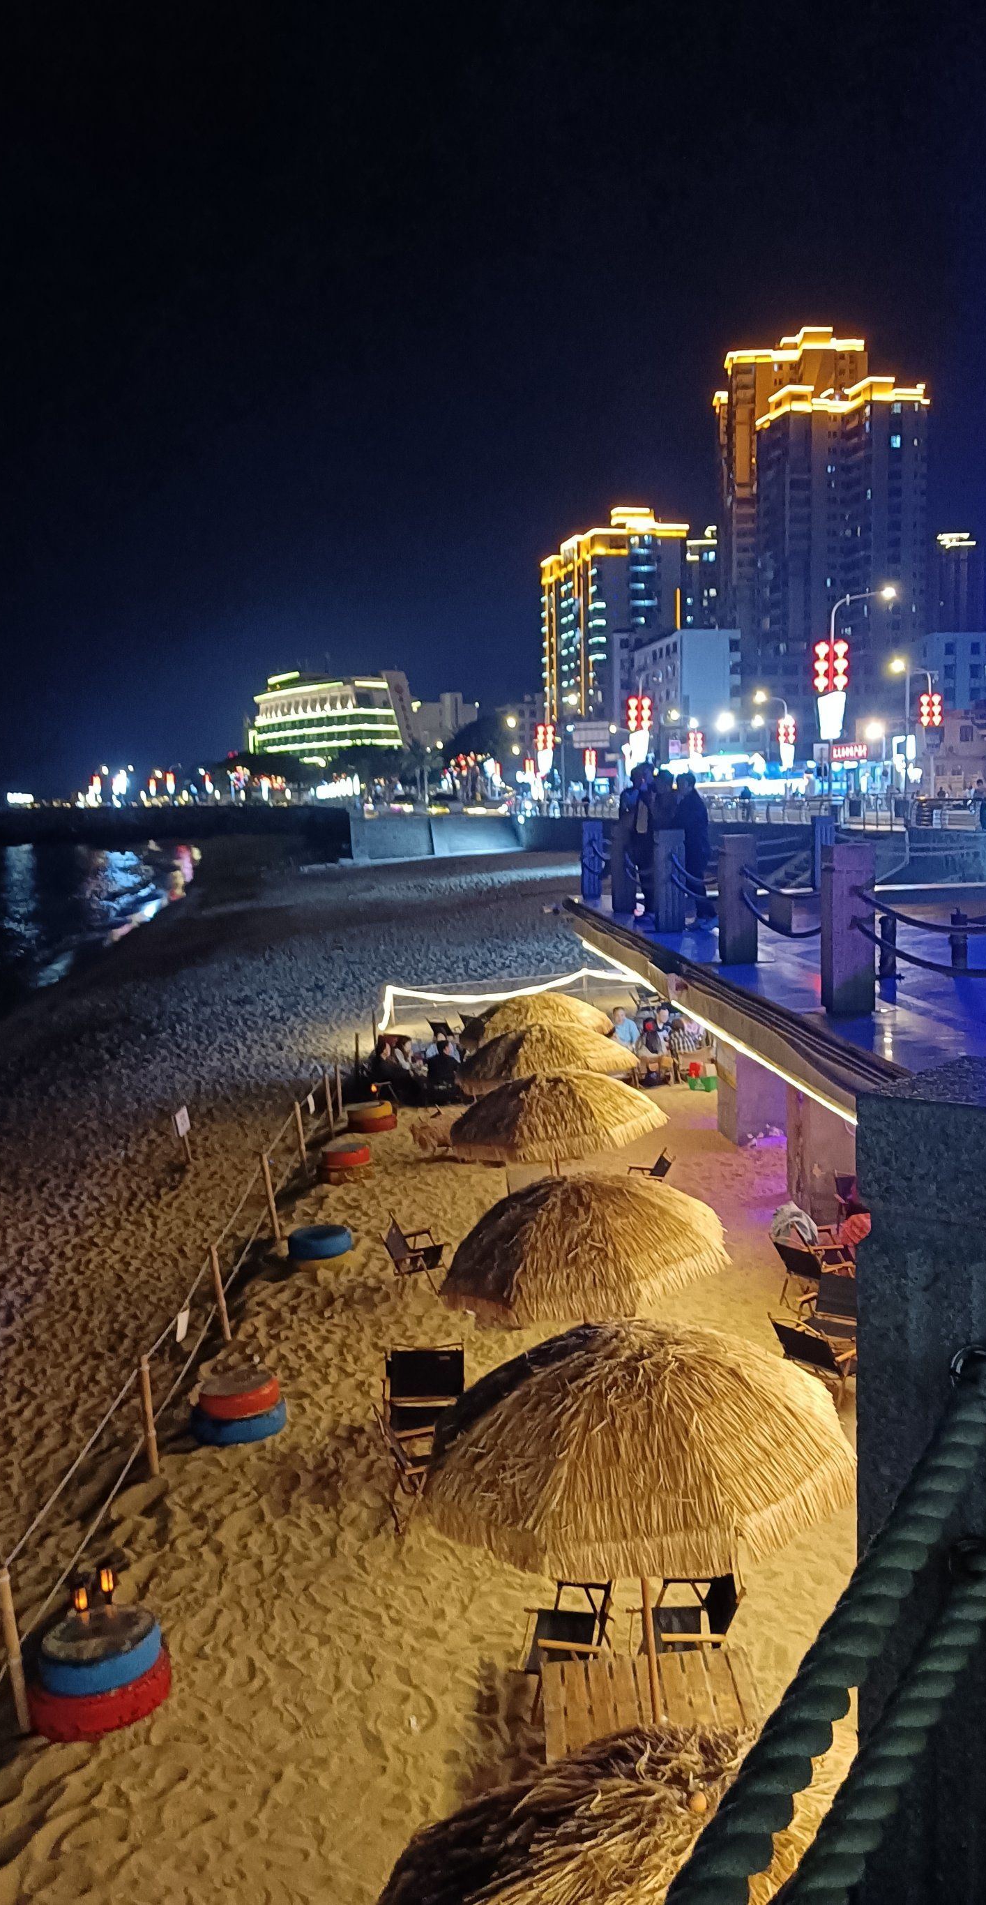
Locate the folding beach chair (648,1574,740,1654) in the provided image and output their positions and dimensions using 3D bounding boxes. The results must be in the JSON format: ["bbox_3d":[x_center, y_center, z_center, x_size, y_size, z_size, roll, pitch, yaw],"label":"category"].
[{"bbox_3d":[1.042,3.616,7.889,0.570,0.630,0.570,-1,6,3],"label":"folding beach chair"}]

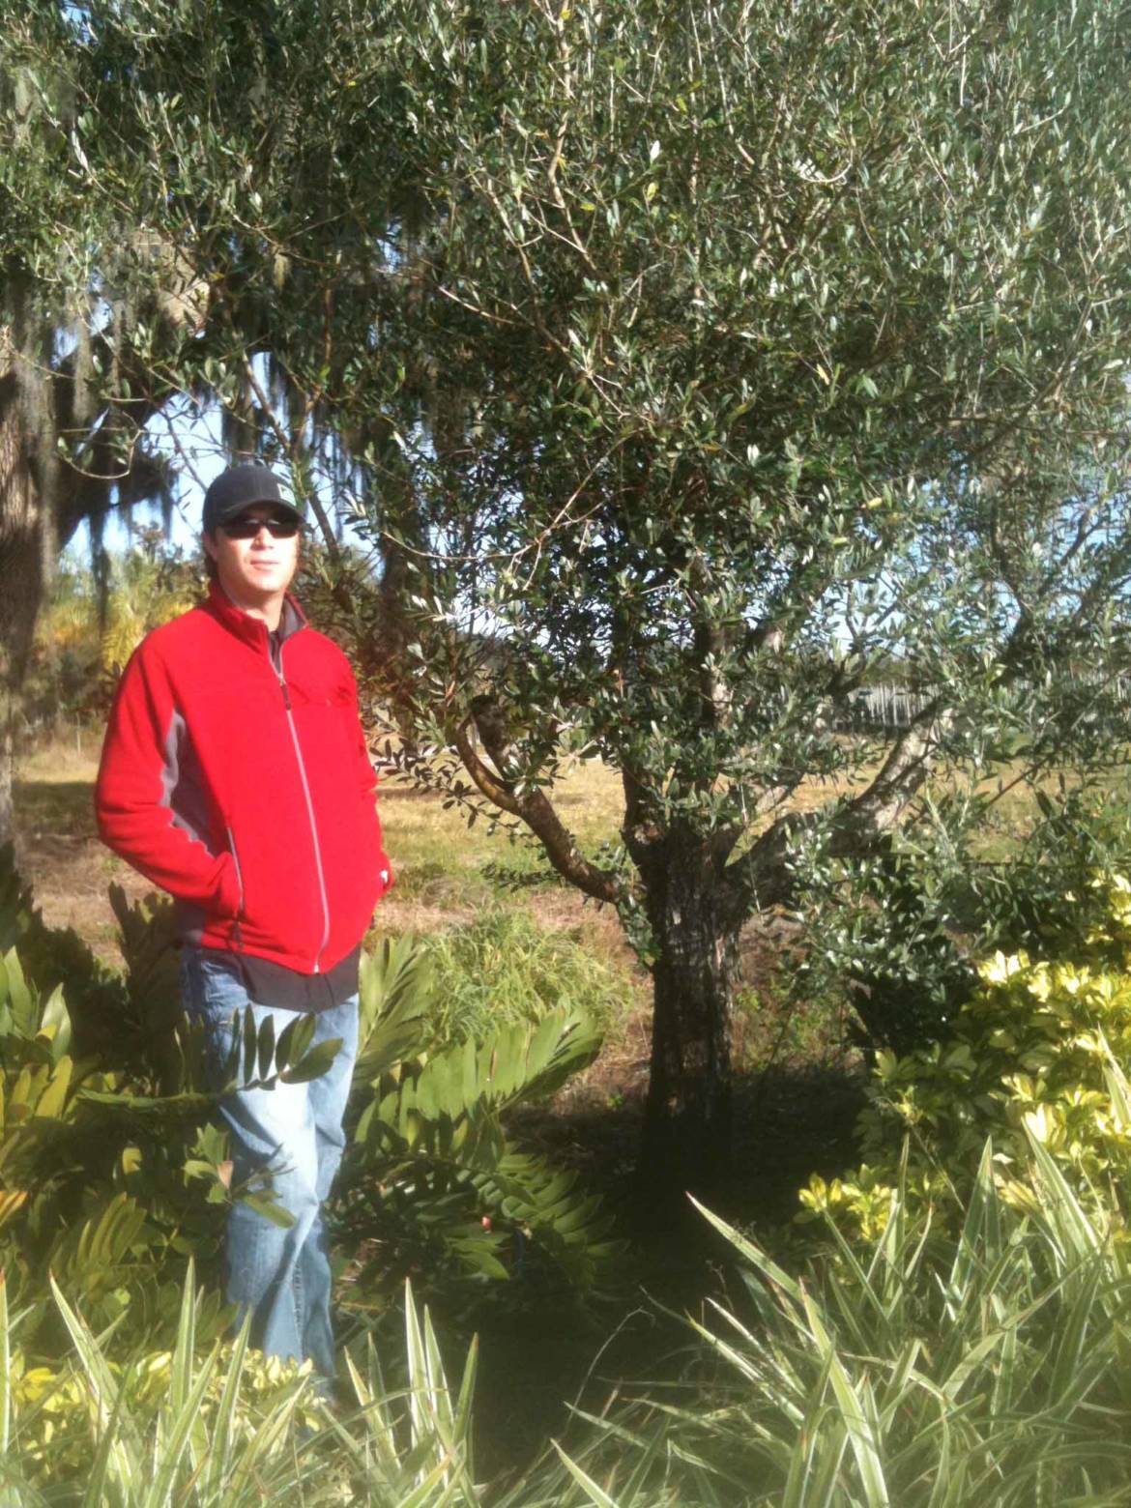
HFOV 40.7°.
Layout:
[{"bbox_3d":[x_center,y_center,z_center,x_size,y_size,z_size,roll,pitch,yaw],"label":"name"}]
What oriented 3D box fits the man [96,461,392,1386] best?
[{"bbox_3d":[-0.605,0.355,2.880,0.580,1.830,0.370,-2,4,-41],"label":"man"}]

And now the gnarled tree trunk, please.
[{"bbox_3d":[0.327,0.695,4.150,0.290,1.000,0.280,0,3,0],"label":"gnarled tree trunk"}]

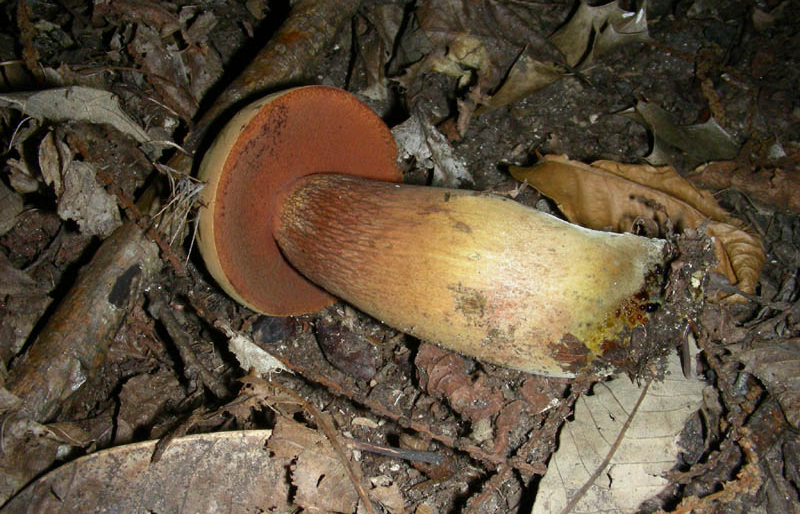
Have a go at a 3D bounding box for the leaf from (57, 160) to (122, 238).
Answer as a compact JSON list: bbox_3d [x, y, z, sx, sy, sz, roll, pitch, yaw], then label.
[{"bbox_3d":[-0.154,-0.028,0.432,0.029,0.009,0.054,-24,60,-15],"label":"leaf"}]

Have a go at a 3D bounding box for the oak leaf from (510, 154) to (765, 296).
[{"bbox_3d":[0.117,-0.026,0.422,0.131,0.022,0.056,28,61,17],"label":"oak leaf"}]

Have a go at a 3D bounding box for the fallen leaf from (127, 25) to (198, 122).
[{"bbox_3d":[-0.127,-0.104,0.480,0.025,0.010,0.079,-28,61,-17],"label":"fallen leaf"}]

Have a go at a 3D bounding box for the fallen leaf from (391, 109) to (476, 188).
[{"bbox_3d":[0.014,-0.053,0.447,0.029,0.011,0.055,-23,60,-14],"label":"fallen leaf"}]

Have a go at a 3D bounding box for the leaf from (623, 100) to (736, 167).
[{"bbox_3d":[0.141,-0.061,0.450,0.062,0.014,0.047,32,62,19],"label":"leaf"}]

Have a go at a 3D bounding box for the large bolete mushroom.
[{"bbox_3d":[0.012,-0.010,0.380,0.200,0.098,0.100,15,58,15],"label":"large bolete mushroom"}]

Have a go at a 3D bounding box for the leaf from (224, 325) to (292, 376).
[{"bbox_3d":[-0.065,0.044,0.385,0.040,0.009,0.012,31,62,18],"label":"leaf"}]

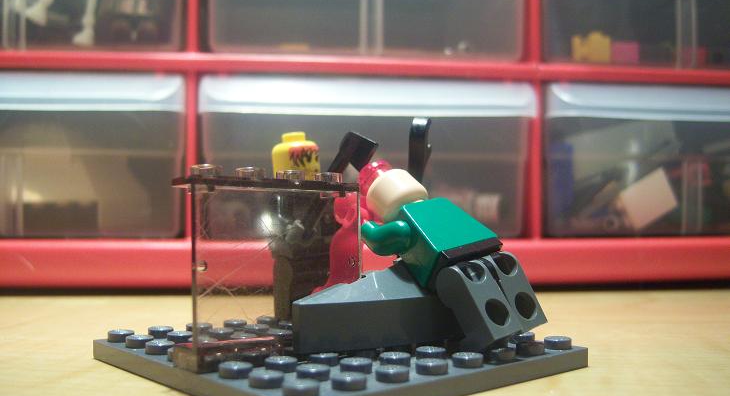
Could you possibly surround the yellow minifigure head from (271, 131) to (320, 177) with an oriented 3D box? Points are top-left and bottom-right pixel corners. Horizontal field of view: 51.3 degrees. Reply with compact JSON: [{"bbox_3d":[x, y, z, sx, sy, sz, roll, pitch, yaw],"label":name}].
[{"bbox_3d":[-0.014,-0.008,0.159,0.010,0.011,0.010,-4,-1,7],"label":"yellow minifigure head"}]

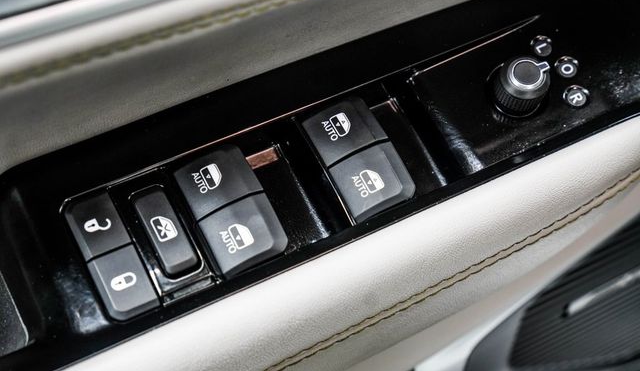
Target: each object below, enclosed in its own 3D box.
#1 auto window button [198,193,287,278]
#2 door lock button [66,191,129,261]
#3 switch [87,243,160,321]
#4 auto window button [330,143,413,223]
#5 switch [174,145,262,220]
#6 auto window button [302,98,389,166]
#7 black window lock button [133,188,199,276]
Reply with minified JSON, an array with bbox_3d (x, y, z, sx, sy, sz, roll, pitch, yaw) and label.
[{"bbox_3d":[-0.027,0.018,0.403,0.027,0.010,0.022,-23,73,-18],"label":"auto window button"},{"bbox_3d":[-0.078,0.016,0.395,0.017,0.007,0.020,-23,73,-18],"label":"door lock button"},{"bbox_3d":[-0.068,0.035,0.389,0.017,0.007,0.024,-23,73,-18],"label":"switch"},{"bbox_3d":[0.020,-0.002,0.420,0.027,0.010,0.022,-23,73,-18],"label":"auto window button"},{"bbox_3d":[-0.037,0.000,0.408,0.027,0.010,0.020,-23,73,-18],"label":"switch"},{"bbox_3d":[0.009,-0.020,0.425,0.027,0.010,0.020,-23,73,-18],"label":"auto window button"},{"bbox_3d":[-0.055,0.017,0.398,0.011,0.006,0.030,-23,73,-18],"label":"black window lock button"}]

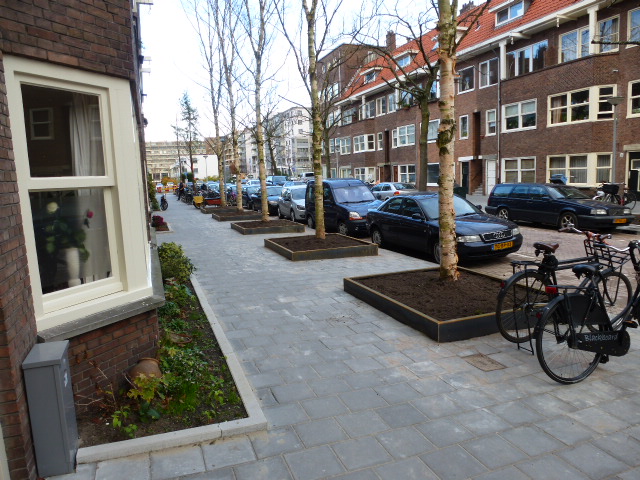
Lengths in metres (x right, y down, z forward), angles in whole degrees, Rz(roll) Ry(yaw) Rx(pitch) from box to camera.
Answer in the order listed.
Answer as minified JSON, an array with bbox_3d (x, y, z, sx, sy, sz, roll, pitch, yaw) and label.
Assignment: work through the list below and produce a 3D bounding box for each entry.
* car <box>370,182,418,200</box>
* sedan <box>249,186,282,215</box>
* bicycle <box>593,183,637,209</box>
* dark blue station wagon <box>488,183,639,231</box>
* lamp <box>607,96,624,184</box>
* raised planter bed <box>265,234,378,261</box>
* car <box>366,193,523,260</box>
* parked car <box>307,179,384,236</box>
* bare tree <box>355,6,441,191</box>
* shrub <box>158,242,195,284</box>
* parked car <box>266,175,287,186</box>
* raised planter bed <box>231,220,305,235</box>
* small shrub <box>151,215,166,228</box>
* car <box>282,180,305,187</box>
[{"bbox_3d":[3.737,-2.438,24.335,1.720,1.430,4.350,-4,8,-21],"label":"car"},{"bbox_3d":[-2.592,-2.210,24.179,1.740,1.450,4.200,-5,9,-21],"label":"sedan"},{"bbox_3d":[10.501,-1.498,15.823,0.600,1.060,1.750,-5,9,-21],"label":"bicycle"},{"bbox_3d":[7.703,-1.185,14.701,1.780,1.450,4.710,-4,8,-18],"label":"dark blue station wagon"},{"bbox_3d":[10.118,-2.893,15.392,0.540,4.030,0.540,-5,9,-21],"label":"lamp"},{"bbox_3d":[-0.053,0.155,10.429,1.960,0.190,2.180,-4,8,-21],"label":"raised planter bed"},{"bbox_3d":[2.740,-0.431,10.704,1.750,1.420,4.480,-5,9,-21],"label":"car"},{"bbox_3d":[0.932,-1.250,15.678,1.680,1.820,4.000,-5,9,-22],"label":"parked car"},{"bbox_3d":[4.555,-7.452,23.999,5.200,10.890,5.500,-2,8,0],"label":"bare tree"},{"bbox_3d":[-2.439,0.366,7.474,0.600,0.600,0.600,-4,8,-21],"label":"shrub"},{"bbox_3d":[-4.871,-5.770,47.001,1.850,1.920,4.600,-5,9,-21],"label":"parked car"},{"bbox_3d":[-1.817,-0.440,15.005,1.950,0.190,2.150,-4,8,-21],"label":"raised planter bed"},{"bbox_3d":[-5.943,-0.679,16.190,0.520,0.420,0.520,-4,8,-21],"label":"small shrub"},{"bbox_3d":[-2.056,-4.529,39.502,1.720,1.450,4.200,-5,9,-21],"label":"car"}]

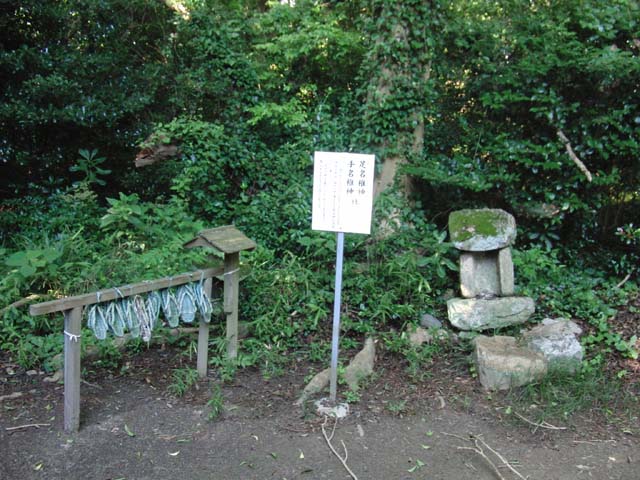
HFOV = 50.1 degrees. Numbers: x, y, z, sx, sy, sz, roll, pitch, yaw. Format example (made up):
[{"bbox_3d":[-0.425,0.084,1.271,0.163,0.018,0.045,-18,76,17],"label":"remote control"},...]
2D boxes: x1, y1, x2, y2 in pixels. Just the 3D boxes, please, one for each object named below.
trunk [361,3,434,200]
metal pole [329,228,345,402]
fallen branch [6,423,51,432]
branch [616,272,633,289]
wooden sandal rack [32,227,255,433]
[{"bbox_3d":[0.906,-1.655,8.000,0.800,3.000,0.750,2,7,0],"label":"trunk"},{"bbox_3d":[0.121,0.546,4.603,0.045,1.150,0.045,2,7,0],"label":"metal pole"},{"bbox_3d":[-1.733,1.109,4.067,0.260,0.025,0.045,-1,8,-23],"label":"fallen branch"},{"bbox_3d":[2.849,0.379,6.400,0.035,0.030,0.240,10,44,47],"label":"branch"},{"bbox_3d":[-1.092,0.532,4.546,0.380,1.090,1.900,6,9,29],"label":"wooden sandal rack"}]

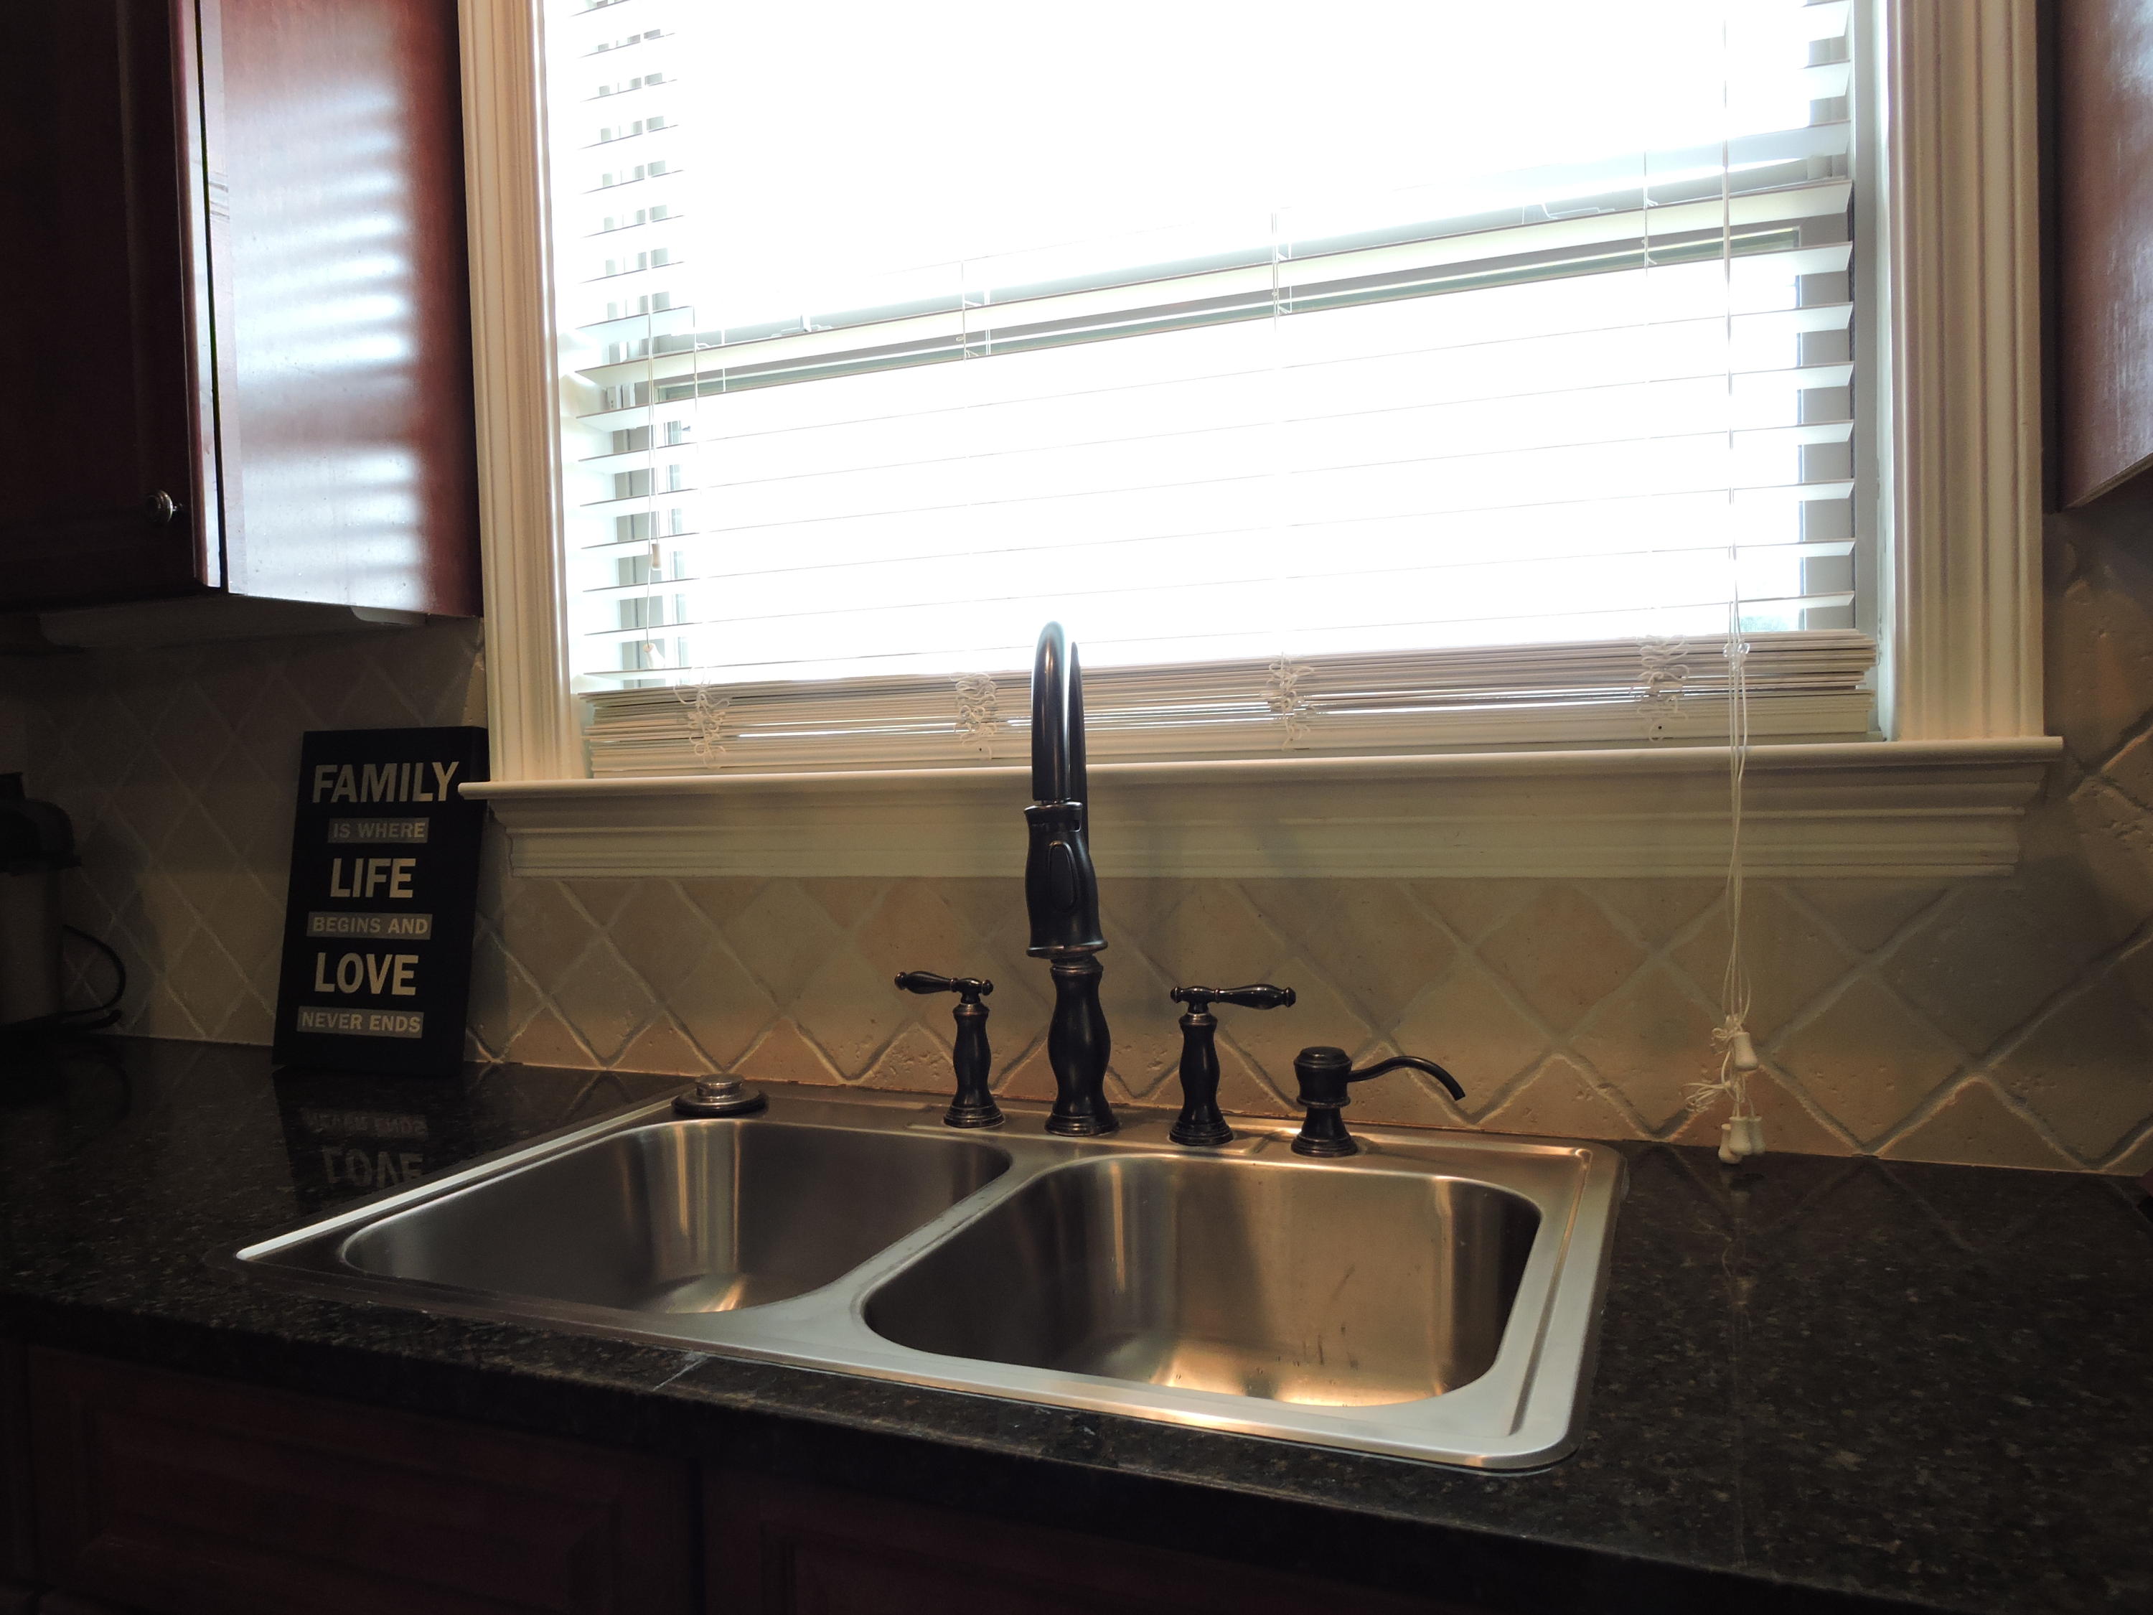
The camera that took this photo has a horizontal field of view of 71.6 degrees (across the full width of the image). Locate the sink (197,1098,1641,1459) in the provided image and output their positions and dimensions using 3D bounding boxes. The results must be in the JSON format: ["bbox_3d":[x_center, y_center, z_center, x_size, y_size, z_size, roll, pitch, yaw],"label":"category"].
[{"bbox_3d":[-0.068,0.364,1.032,0.832,0.195,0.562,-1,2,23],"label":"sink"}]

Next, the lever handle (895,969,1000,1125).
[{"bbox_3d":[-0.111,0.203,1.275,0.107,0.122,0.054,-1,2,33],"label":"lever handle"}]

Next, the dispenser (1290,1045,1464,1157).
[{"bbox_3d":[0.223,0.221,1.120,0.132,0.074,0.053,-1,2,28],"label":"dispenser"}]

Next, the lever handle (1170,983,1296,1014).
[{"bbox_3d":[0.124,0.149,1.165,0.102,0.023,0.021,-1,2,20],"label":"lever handle"}]

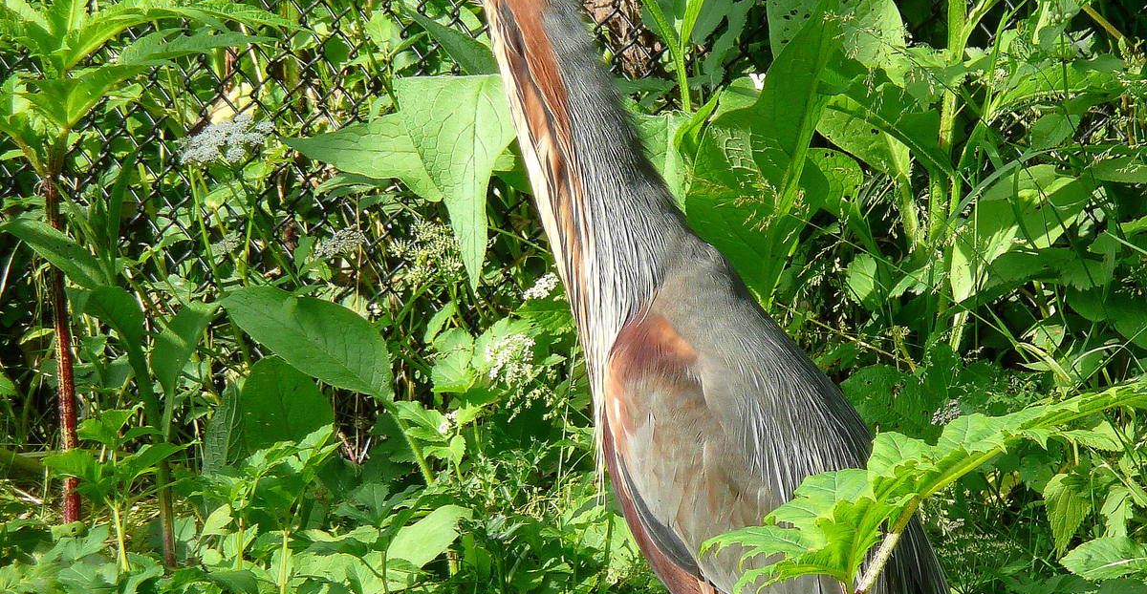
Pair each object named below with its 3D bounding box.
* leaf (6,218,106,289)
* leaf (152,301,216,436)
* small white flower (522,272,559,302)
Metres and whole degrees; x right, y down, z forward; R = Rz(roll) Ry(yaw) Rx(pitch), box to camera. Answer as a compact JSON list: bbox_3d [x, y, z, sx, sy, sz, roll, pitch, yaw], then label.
[{"bbox_3d":[-0.402,-0.034,9.600,0.092,0.027,0.030,32,31,-6],"label":"leaf"},{"bbox_3d":[-0.296,0.055,9.400,0.038,0.110,0.030,22,3,16],"label":"leaf"},{"bbox_3d":[-0.025,-0.008,9.600,0.032,0.019,0.029,-18,18,0],"label":"small white flower"}]

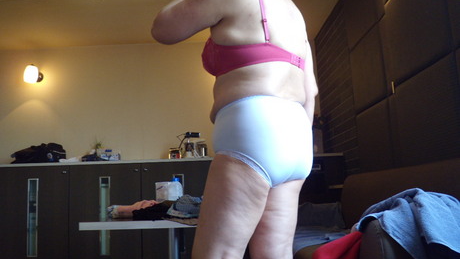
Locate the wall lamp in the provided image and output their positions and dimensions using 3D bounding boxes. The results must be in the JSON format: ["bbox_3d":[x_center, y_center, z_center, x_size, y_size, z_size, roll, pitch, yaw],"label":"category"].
[{"bbox_3d":[-2.079,-0.572,3.941,0.135,0.170,0.215,-2,-9,-1],"label":"wall lamp"}]

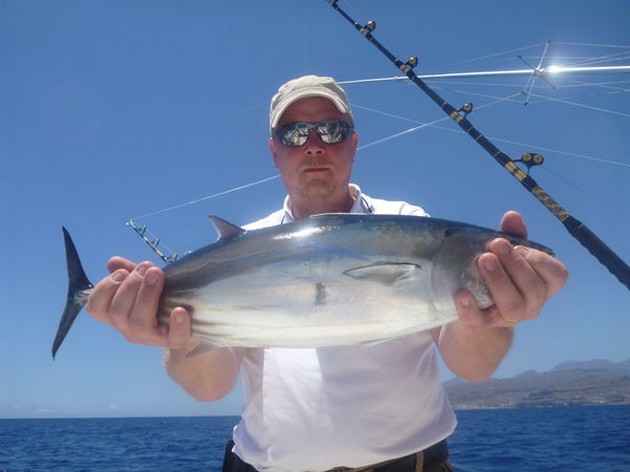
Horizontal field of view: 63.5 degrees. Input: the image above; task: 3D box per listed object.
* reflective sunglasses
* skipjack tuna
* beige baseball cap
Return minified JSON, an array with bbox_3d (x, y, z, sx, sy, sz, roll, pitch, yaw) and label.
[{"bbox_3d":[-0.003,-0.197,1.010,0.150,0.047,0.125,-4,3,0],"label":"reflective sunglasses"},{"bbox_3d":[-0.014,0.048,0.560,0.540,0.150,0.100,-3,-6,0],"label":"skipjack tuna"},{"bbox_3d":[-0.008,-0.270,1.030,0.175,0.130,0.255,-4,5,0],"label":"beige baseball cap"}]

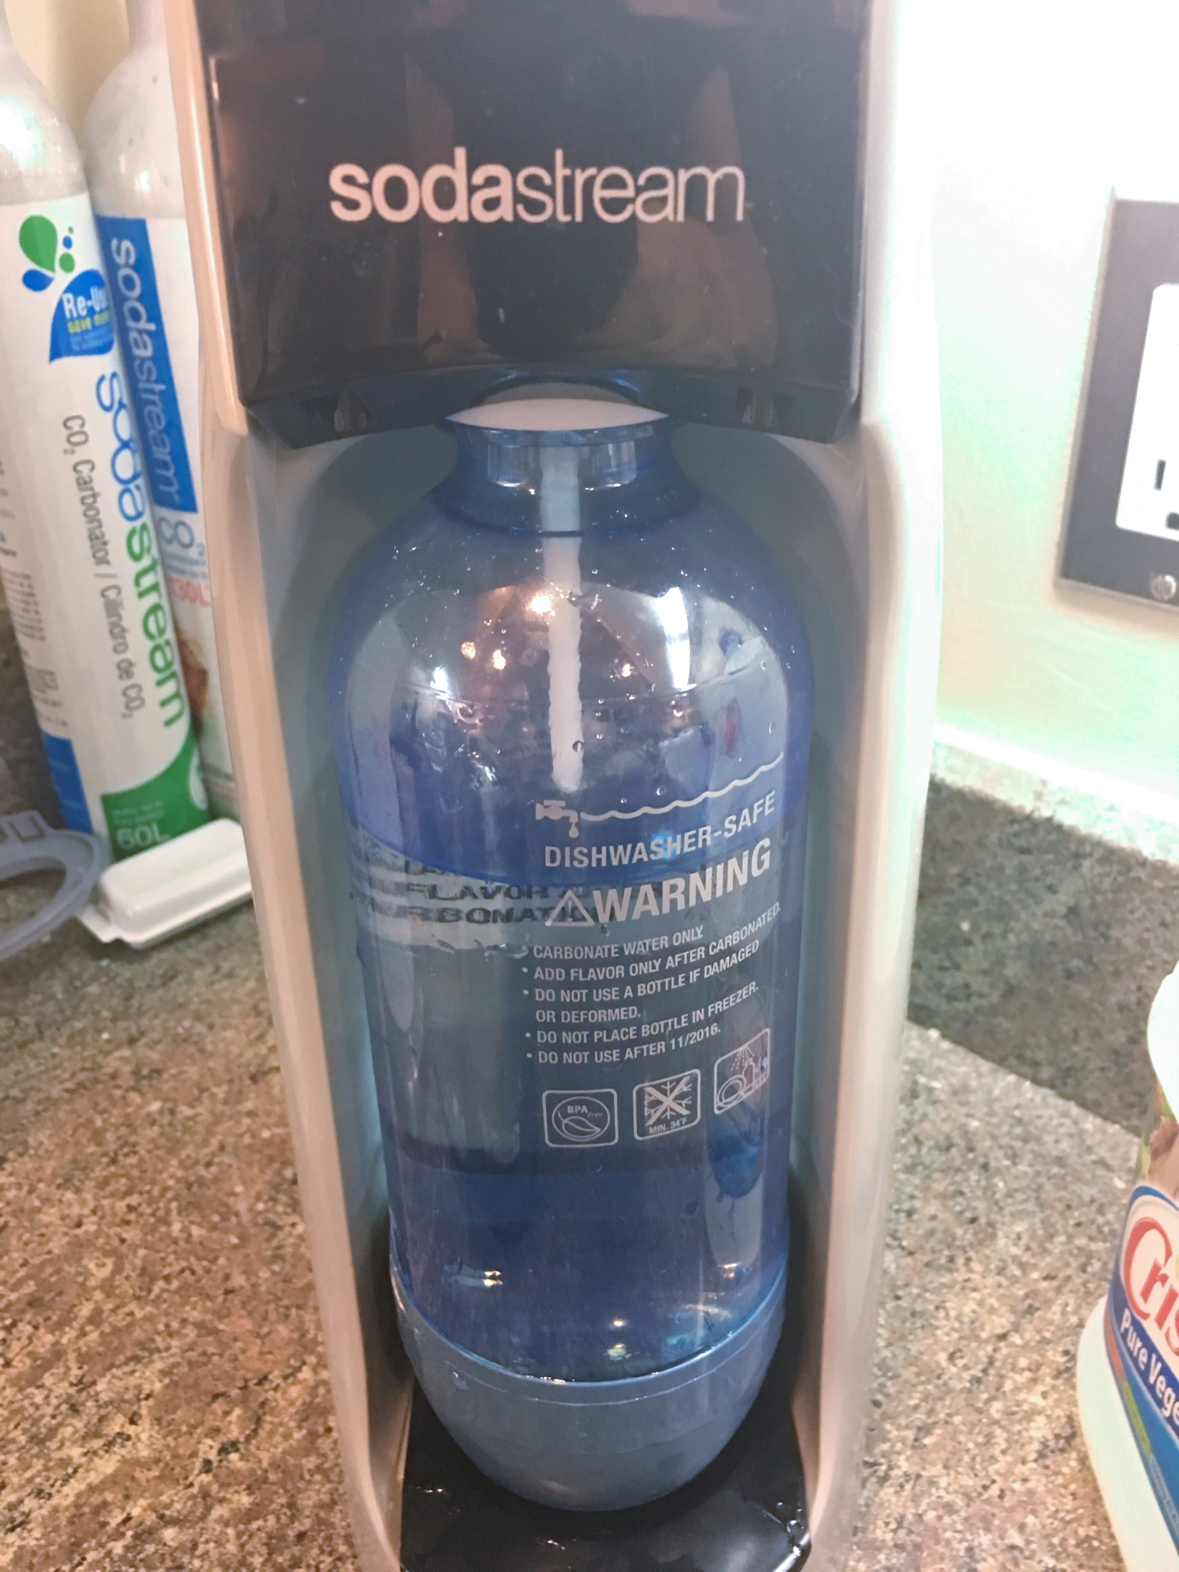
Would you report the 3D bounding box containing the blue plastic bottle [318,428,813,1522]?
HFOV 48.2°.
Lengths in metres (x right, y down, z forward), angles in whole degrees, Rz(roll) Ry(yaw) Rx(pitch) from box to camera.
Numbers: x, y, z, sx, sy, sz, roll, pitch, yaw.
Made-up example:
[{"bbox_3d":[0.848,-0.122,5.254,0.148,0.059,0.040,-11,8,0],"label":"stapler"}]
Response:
[{"bbox_3d":[-0.002,0.030,0.260,0.087,0.236,0.087,-8,28,-11],"label":"blue plastic bottle"}]

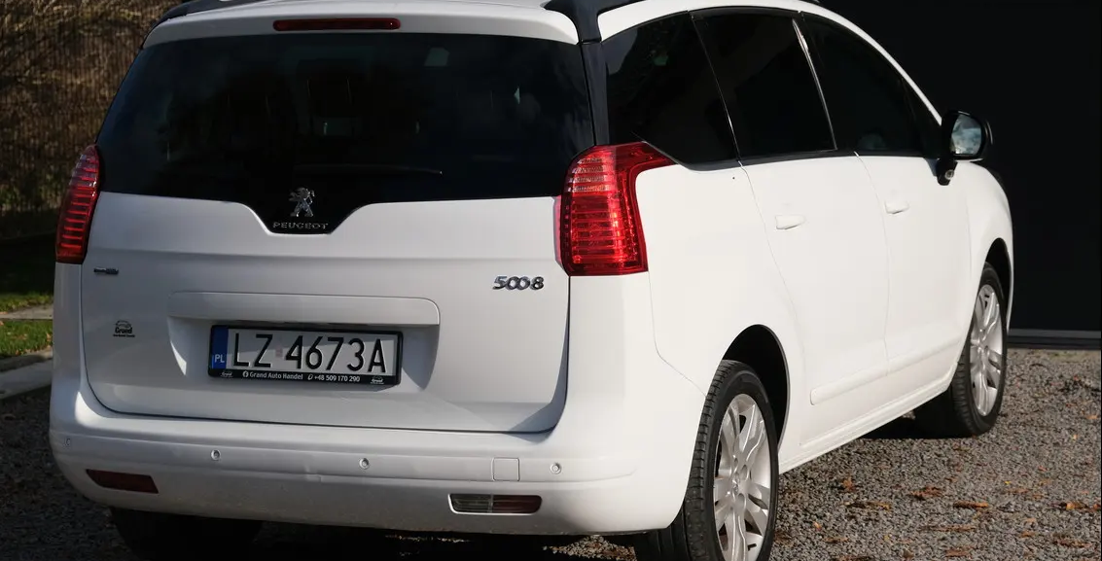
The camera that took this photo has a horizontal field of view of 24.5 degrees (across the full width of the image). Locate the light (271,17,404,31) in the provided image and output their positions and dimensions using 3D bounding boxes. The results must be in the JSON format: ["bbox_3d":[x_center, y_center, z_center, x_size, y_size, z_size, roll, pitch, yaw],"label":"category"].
[{"bbox_3d":[-0.540,-0.641,6.360,0.360,0.033,0.040,1,6,23],"label":"light"}]

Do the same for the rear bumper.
[{"bbox_3d":[-0.545,0.283,6.404,1.800,0.650,0.530,1,6,23],"label":"rear bumper"}]

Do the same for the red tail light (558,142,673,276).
[{"bbox_3d":[0.161,-0.178,6.119,0.215,0.315,0.310,1,6,23],"label":"red tail light"}]

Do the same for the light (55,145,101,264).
[{"bbox_3d":[-1.217,-0.214,6.710,0.215,0.315,0.310,1,6,23],"label":"light"}]

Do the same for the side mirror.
[{"bbox_3d":[1.371,-0.437,8.398,0.180,0.245,0.140,1,6,23],"label":"side mirror"}]

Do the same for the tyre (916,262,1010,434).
[{"bbox_3d":[1.480,0.246,9.175,0.225,0.650,0.650,1,6,23],"label":"tyre"}]

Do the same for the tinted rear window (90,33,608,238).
[{"bbox_3d":[-0.560,-0.352,6.330,1.410,0.530,0.095,1,-18,23],"label":"tinted rear window"}]

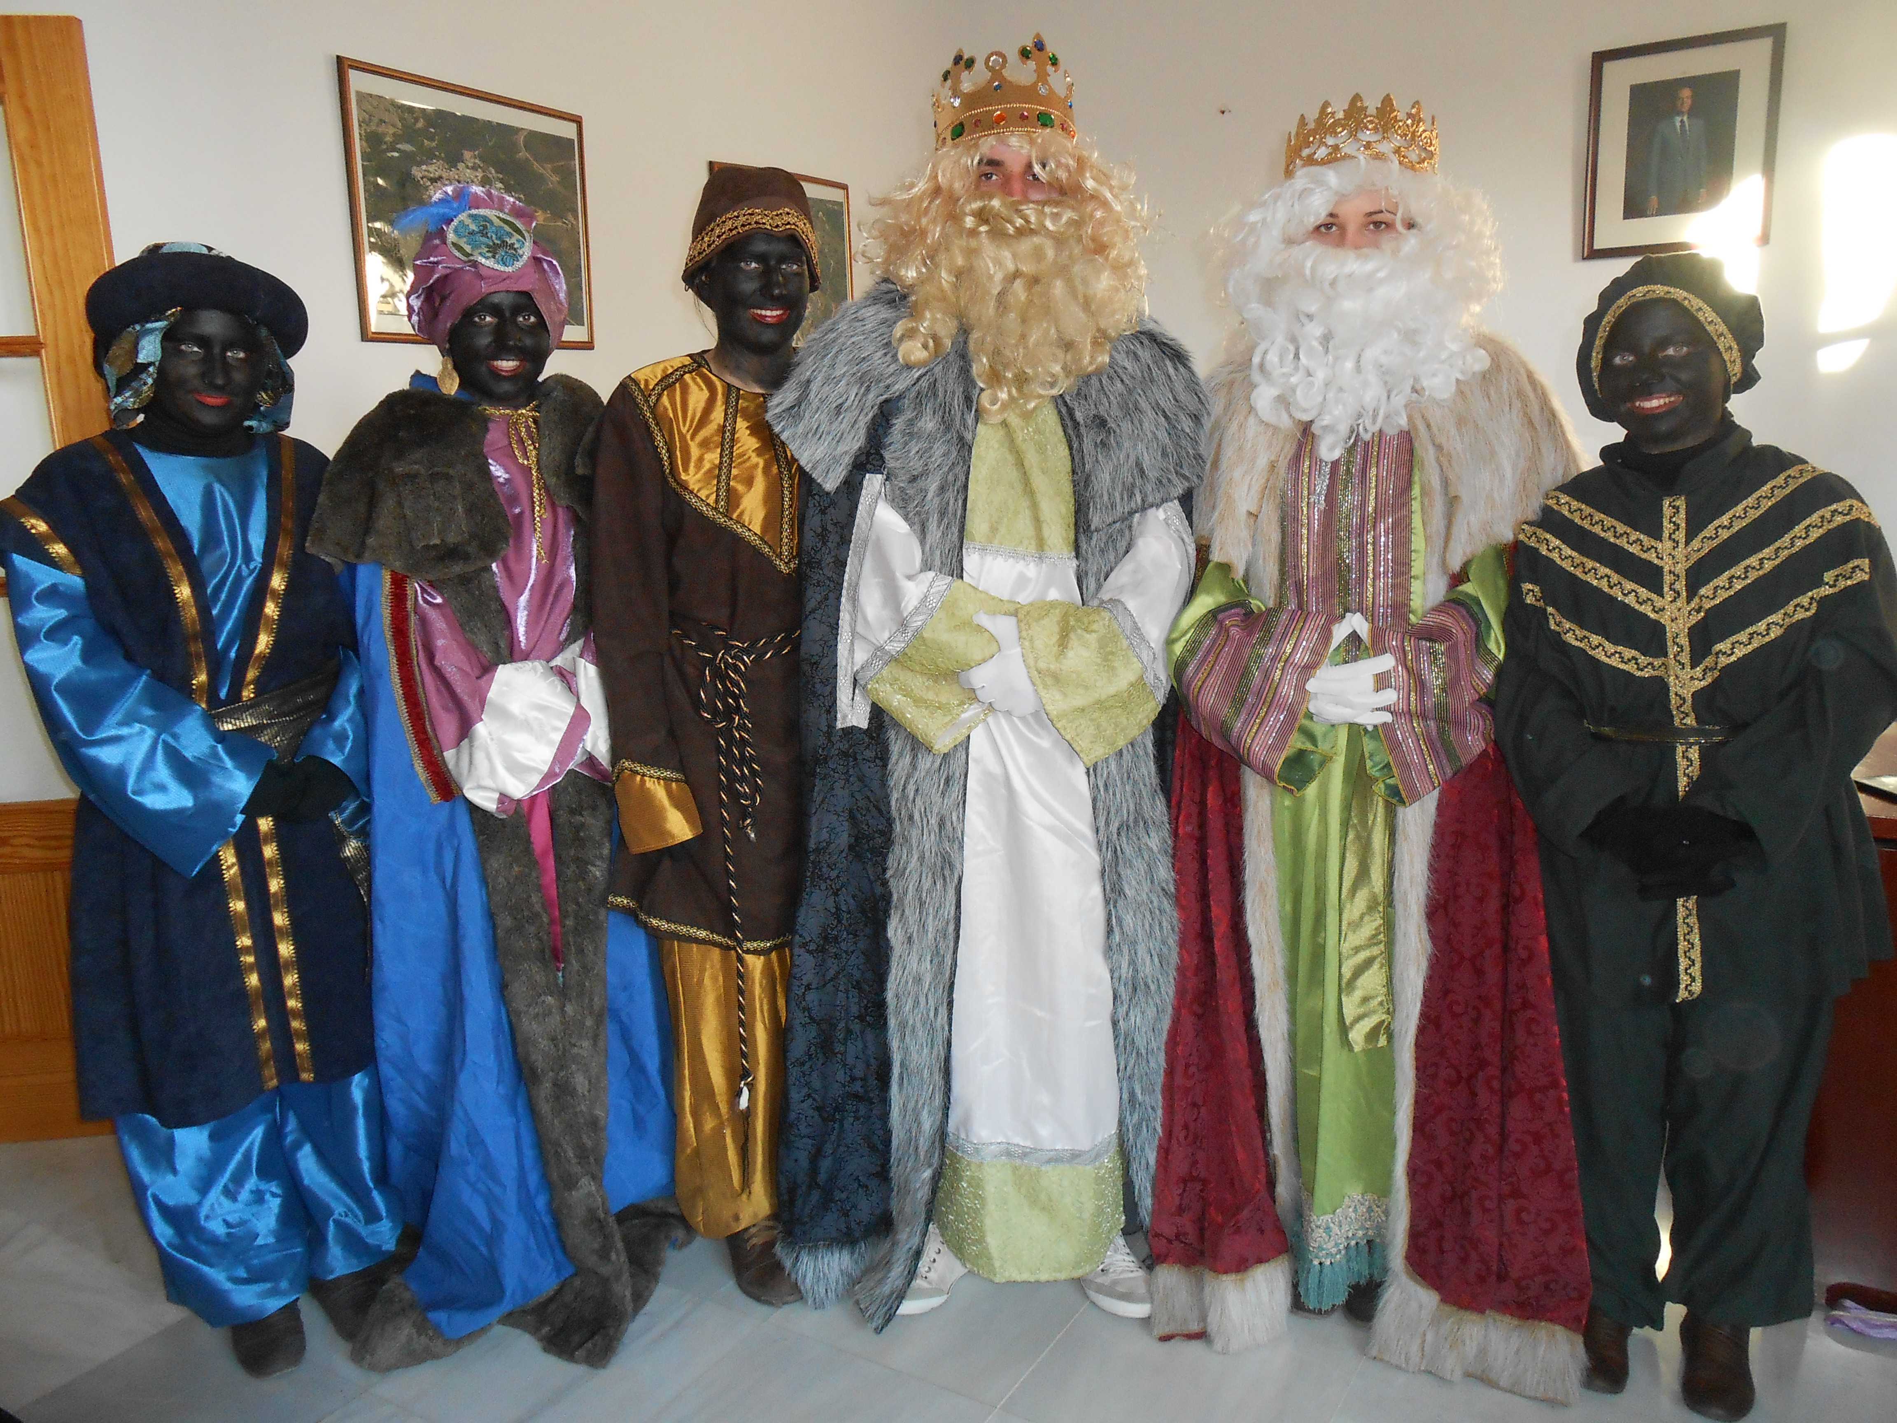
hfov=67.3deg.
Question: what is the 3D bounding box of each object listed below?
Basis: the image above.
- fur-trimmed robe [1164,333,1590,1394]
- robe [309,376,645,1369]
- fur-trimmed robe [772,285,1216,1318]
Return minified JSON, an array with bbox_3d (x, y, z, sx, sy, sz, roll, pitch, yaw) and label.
[{"bbox_3d":[0.643,0.191,2.149,0.610,1.510,0.470,3,13,20],"label":"fur-trimmed robe"},{"bbox_3d":[-0.706,0.229,2.203,0.540,1.460,0.460,-7,13,-26],"label":"robe"},{"bbox_3d":[0.062,0.141,2.218,0.610,1.600,0.440,-2,12,-7],"label":"fur-trimmed robe"}]

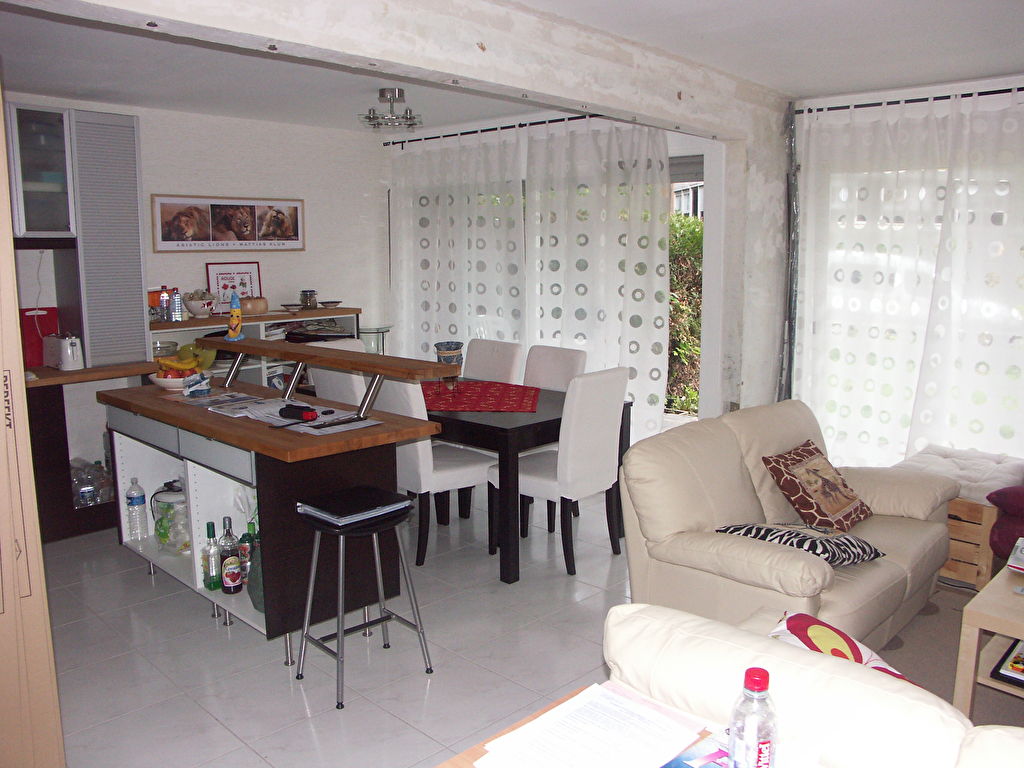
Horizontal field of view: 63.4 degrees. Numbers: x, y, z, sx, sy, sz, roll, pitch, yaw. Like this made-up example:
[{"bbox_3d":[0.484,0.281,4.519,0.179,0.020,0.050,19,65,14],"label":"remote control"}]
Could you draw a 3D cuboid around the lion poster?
[{"bbox_3d":[-1.887,-1.080,5.618,1.085,0.362,0.030,-9,12,-44],"label":"lion poster"}]

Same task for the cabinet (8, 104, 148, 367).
[{"bbox_3d":[-2.560,-0.828,4.788,0.385,1.490,0.795,8,12,44],"label":"cabinet"}]

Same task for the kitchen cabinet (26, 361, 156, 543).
[{"bbox_3d":[-2.508,0.349,4.806,0.820,0.900,0.620,-9,12,-44],"label":"kitchen cabinet"}]

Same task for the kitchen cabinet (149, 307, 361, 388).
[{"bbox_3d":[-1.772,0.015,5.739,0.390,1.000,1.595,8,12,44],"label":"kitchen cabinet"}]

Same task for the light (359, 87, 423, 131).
[{"bbox_3d":[-0.679,-1.546,4.694,0.360,0.215,0.330,0,9,0],"label":"light"}]

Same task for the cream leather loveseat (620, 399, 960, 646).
[{"bbox_3d":[1.123,0.590,3.136,0.830,0.865,1.480,8,12,44],"label":"cream leather loveseat"}]

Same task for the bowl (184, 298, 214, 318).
[{"bbox_3d":[-2.046,-0.495,5.442,0.210,0.120,0.210,0,8,0],"label":"bowl"}]

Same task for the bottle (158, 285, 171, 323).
[{"bbox_3d":[-2.147,-0.491,5.120,0.067,0.222,0.067,8,12,44],"label":"bottle"}]

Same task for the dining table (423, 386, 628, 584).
[{"bbox_3d":[-0.317,0.429,4.740,1.790,0.740,0.950,8,12,44],"label":"dining table"}]

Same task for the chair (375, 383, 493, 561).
[{"bbox_3d":[-0.410,0.379,4.367,0.570,0.970,0.500,-8,12,-40],"label":"chair"}]

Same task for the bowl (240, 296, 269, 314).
[{"bbox_3d":[-1.785,-0.539,5.709,0.205,0.120,0.205,8,12,44],"label":"bowl"}]

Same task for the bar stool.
[{"bbox_3d":[-0.541,0.754,3.016,0.400,0.640,0.360,-9,12,-44],"label":"bar stool"}]

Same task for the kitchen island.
[{"bbox_3d":[-1.089,0.540,3.553,0.645,0.900,1.700,-9,12,-44],"label":"kitchen island"}]

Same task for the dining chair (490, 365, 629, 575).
[{"bbox_3d":[0.234,0.398,4.239,0.570,0.970,0.500,8,12,41],"label":"dining chair"}]

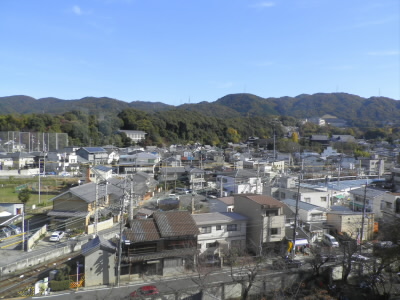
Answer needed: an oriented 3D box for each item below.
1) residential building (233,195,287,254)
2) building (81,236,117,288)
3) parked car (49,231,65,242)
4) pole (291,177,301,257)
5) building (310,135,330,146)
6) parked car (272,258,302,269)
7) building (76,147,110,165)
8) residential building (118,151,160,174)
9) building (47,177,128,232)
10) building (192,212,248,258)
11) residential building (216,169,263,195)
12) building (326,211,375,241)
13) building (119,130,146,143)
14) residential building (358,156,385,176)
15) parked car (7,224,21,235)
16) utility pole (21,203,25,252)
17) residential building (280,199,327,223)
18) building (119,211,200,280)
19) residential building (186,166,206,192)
[{"bbox_3d":[11.024,12.882,57.899,4.600,9.200,10.700,0,3,-19],"label":"residential building"},{"bbox_3d":[-13.792,15.181,43.086,4.200,5.400,4.300,0,3,-19],"label":"building"},{"bbox_3d":[-26.854,16.018,58.958,1.600,1.500,3.600,1,3,-6],"label":"parked car"},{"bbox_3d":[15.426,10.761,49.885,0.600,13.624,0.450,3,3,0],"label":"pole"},{"bbox_3d":[145.555,-10.911,377.859,22.000,14.500,14.000,1,3,6],"label":"building"},{"bbox_3d":[13.291,16.935,47.621,4.200,1.470,1.700,0,3,-8],"label":"parked car"},{"bbox_3d":[-53.713,2.726,157.248,9.300,8.300,12.000,3,4,37],"label":"building"},{"bbox_3d":[-28.502,6.047,149.322,19.000,9.200,9.500,1,3,-6],"label":"residential building"},{"bbox_3d":[-24.190,11.676,71.968,9.600,8.500,18.500,1,3,12],"label":"building"},{"bbox_3d":[2.856,13.793,54.179,8.500,6.800,7.700,0,3,-16],"label":"building"},{"bbox_3d":[12.942,10.345,103.683,12.500,8.700,11.000,0,3,-18],"label":"residential building"},{"bbox_3d":[29.410,14.452,61.026,7.500,5.400,4.500,0,3,-14],"label":"building"},{"bbox_3d":[-72.411,-14.871,338.733,28.000,12.500,14.000,0,3,-12],"label":"building"},{"bbox_3d":[85.889,7.734,156.939,7.500,9.500,9.000,0,3,-15],"label":"residential building"},{"bbox_3d":[-37.465,15.541,62.153,4.100,1.500,1.700,3,4,31],"label":"parked car"},{"bbox_3d":[-29.945,13.348,52.900,0.350,7.400,0.350,0,3,-15],"label":"utility pole"},{"bbox_3d":[21.102,13.886,64.596,4.600,6.800,9.200,0,3,-21],"label":"residential building"},{"bbox_3d":[-7.185,13.837,48.575,10.900,7.700,9.500,0,3,-18],"label":"building"},{"bbox_3d":[-1.103,9.714,110.181,5.600,7.600,7.000,1,3,-8],"label":"residential building"}]

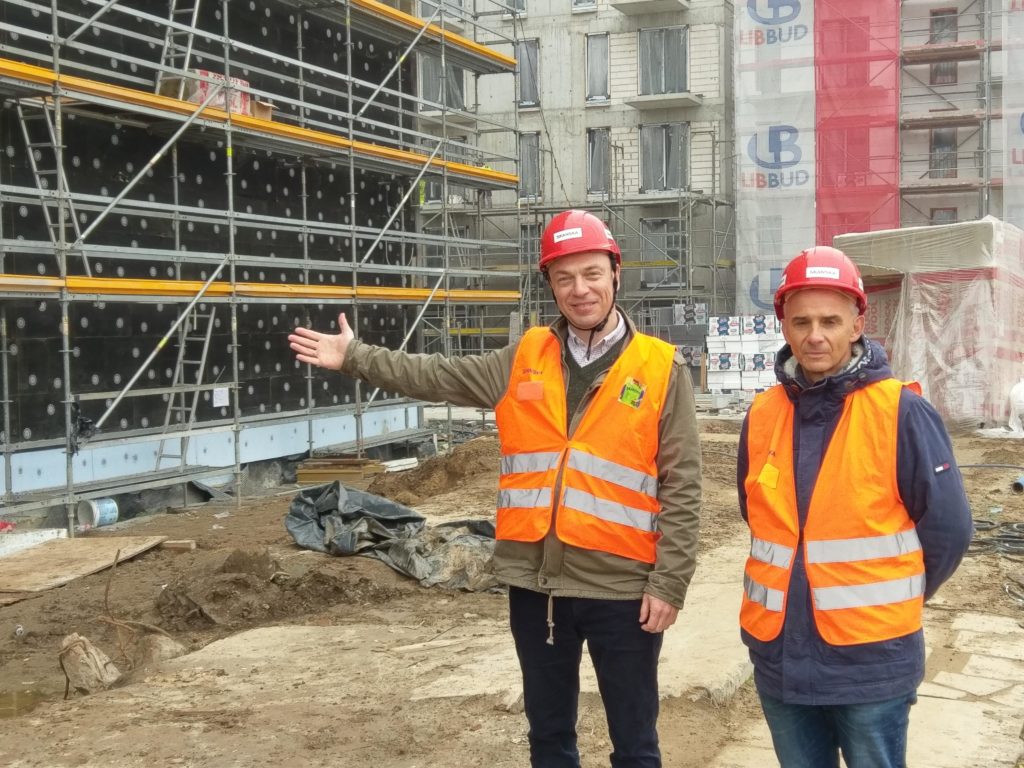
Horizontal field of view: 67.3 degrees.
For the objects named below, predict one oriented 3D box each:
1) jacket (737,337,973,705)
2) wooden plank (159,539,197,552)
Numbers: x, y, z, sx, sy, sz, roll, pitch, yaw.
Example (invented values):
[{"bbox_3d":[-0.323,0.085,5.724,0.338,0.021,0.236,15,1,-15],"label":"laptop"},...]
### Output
[{"bbox_3d":[0.835,0.300,1.880,0.560,0.840,0.370,4,7,40],"label":"jacket"},{"bbox_3d":[-3.110,1.500,7.100,0.330,0.065,0.100,0,5,-3],"label":"wooden plank"}]

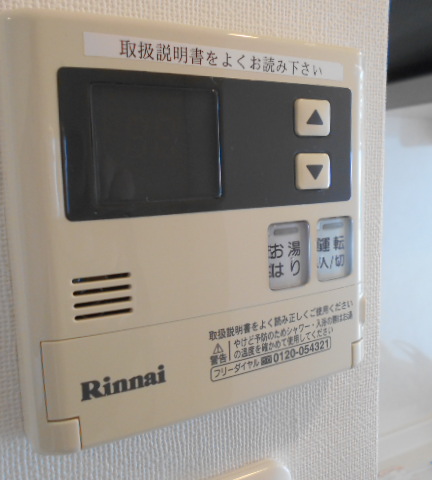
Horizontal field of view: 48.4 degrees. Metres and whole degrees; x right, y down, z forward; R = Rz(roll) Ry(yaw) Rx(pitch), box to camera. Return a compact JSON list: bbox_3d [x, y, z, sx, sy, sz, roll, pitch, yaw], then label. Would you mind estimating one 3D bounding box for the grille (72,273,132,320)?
[{"bbox_3d":[-0.033,0.016,0.139,0.017,0.012,0.004,-6,10,-29],"label":"grille"}]

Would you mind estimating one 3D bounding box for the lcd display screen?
[{"bbox_3d":[-0.017,-0.028,0.142,0.040,0.034,0.005,-6,10,-29],"label":"lcd display screen"}]

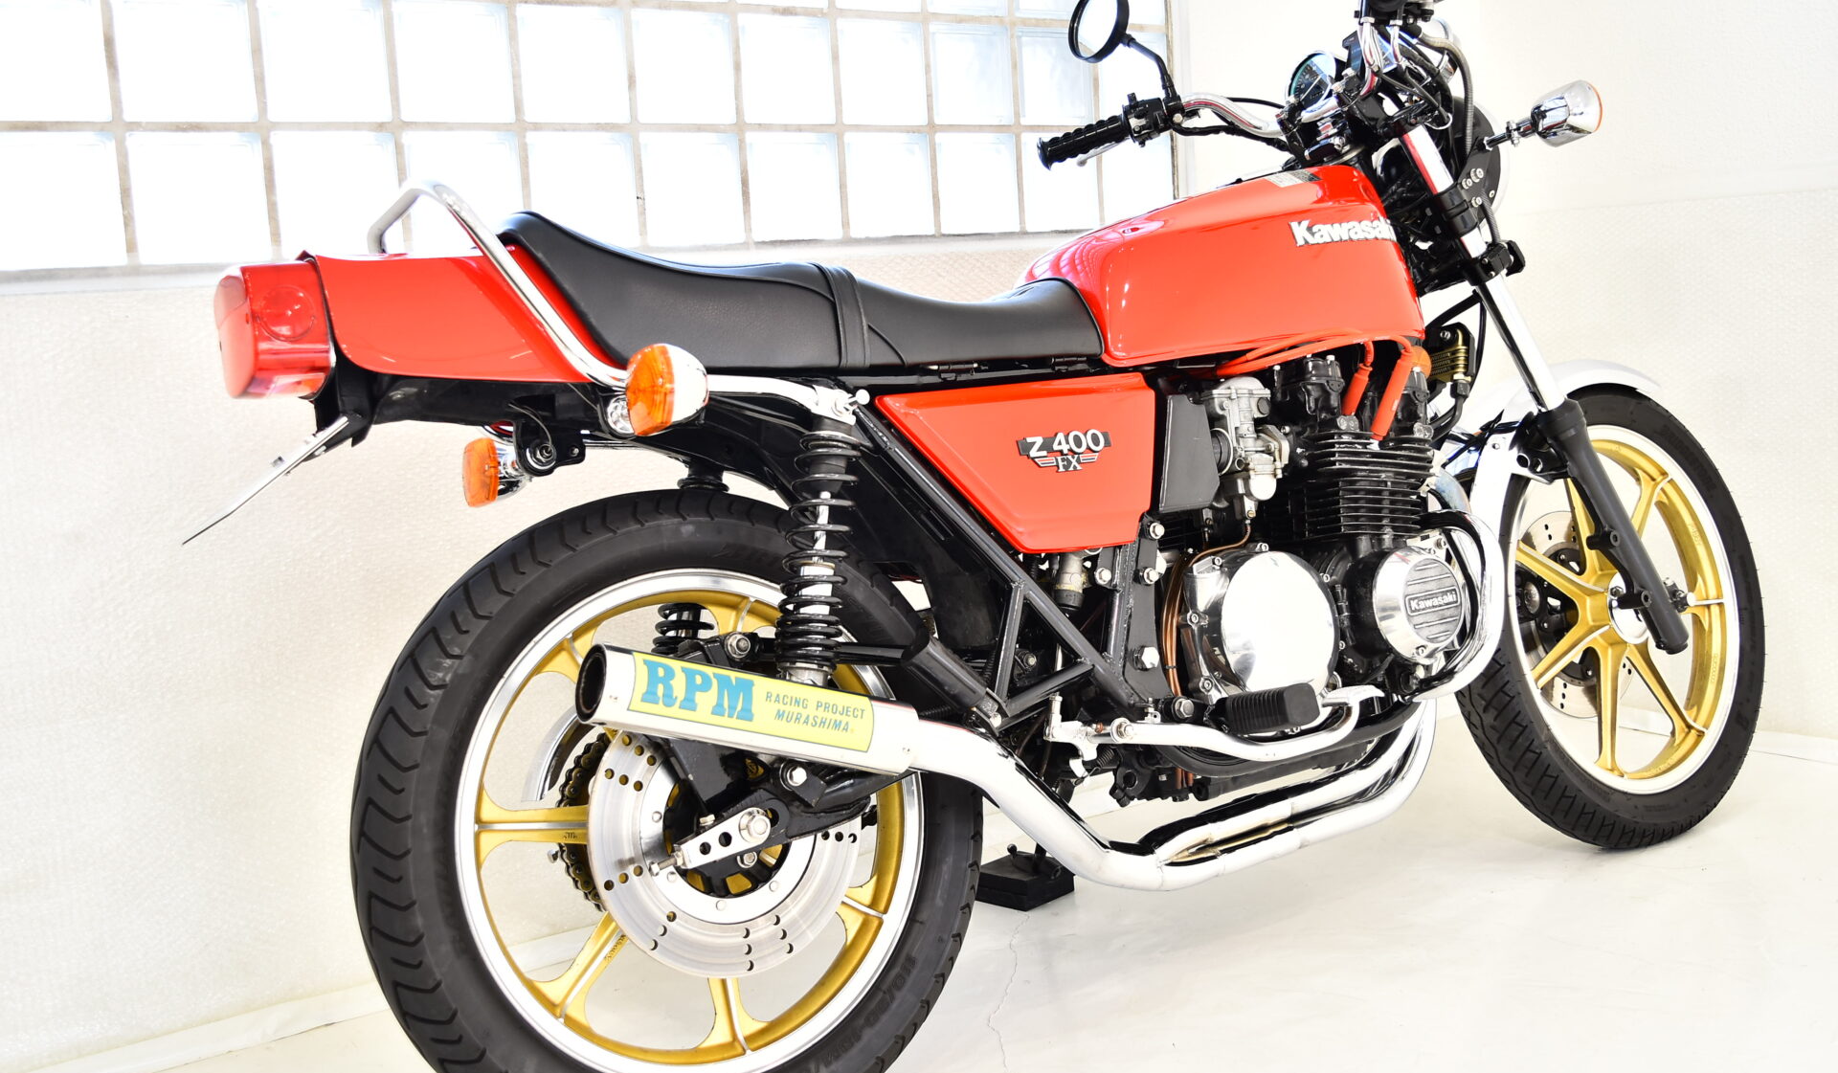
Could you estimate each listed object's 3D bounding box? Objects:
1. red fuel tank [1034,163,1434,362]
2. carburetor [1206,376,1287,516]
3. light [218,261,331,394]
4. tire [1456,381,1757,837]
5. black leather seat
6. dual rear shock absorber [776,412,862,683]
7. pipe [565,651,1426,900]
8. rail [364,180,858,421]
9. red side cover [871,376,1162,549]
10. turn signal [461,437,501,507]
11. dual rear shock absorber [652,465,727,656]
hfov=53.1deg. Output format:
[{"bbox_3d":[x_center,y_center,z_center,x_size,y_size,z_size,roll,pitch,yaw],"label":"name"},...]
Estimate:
[{"bbox_3d":[0.319,-0.311,2.180,0.535,0.240,0.275,-9,-2,-32],"label":"red fuel tank"},{"bbox_3d":[0.368,-0.101,2.050,0.100,0.155,0.080,-8,-3,-34],"label":"carburetor"},{"bbox_3d":[-0.567,-0.170,1.611,0.075,0.107,0.165,-9,-2,-32],"label":"light"},{"bbox_3d":[0.943,0.100,2.515,0.648,0.648,0.097,-8,-3,-35],"label":"tire"},{"bbox_3d":[-0.141,-0.229,1.884,0.635,0.185,0.265,-9,-2,-32],"label":"black leather seat"},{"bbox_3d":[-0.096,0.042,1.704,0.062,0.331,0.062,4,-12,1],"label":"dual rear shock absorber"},{"bbox_3d":[0.139,0.203,1.894,1.115,0.355,0.305,-8,-3,-34],"label":"pipe"},{"bbox_3d":[-0.313,-0.200,1.773,0.385,0.260,0.305,-9,-2,-32],"label":"rail"},{"bbox_3d":[0.114,-0.068,1.879,0.345,0.178,0.055,-9,-2,-32],"label":"red side cover"},{"bbox_3d":[-0.443,-0.068,1.904,0.068,0.078,0.080,-8,-3,-34],"label":"turn signal"},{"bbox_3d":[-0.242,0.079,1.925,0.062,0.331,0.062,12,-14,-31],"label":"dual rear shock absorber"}]

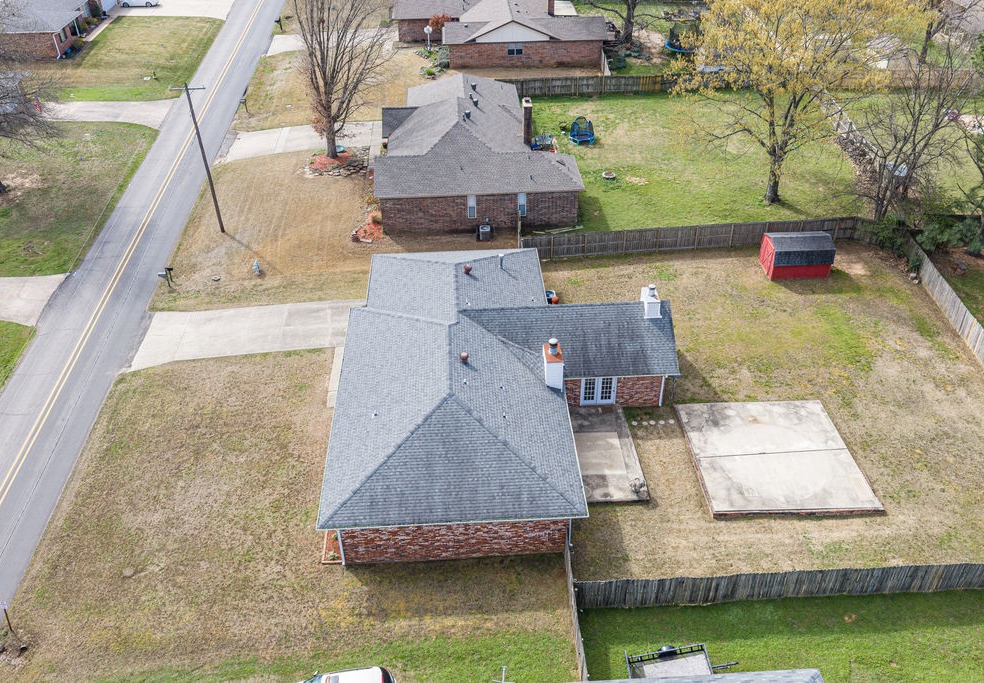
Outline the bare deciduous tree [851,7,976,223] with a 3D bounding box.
[{"bbox_3d":[28.779,-14.221,56.022,7.911,13.625,7.618,-2,37,-2],"label":"bare deciduous tree"}]

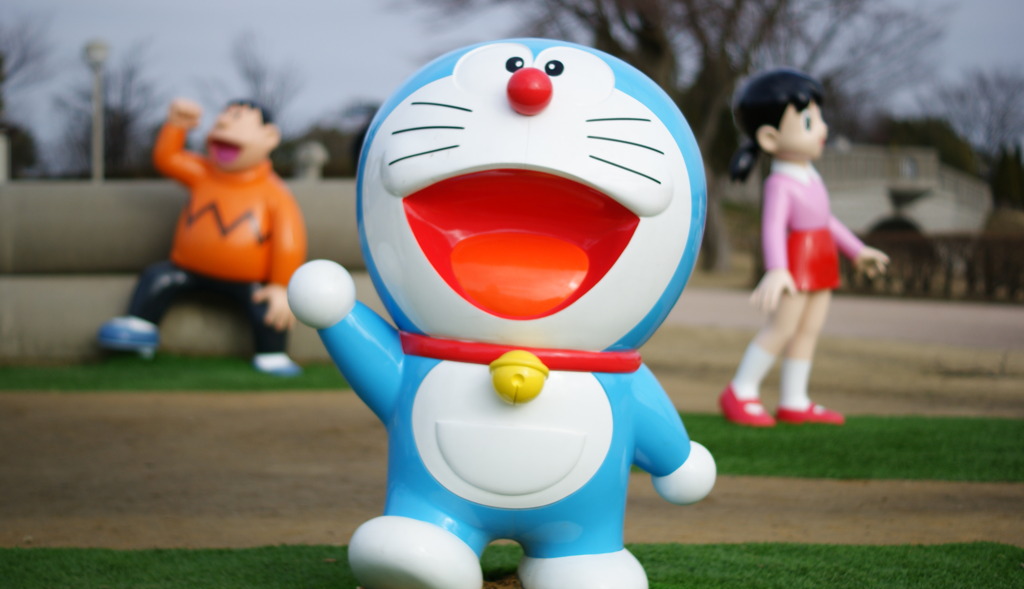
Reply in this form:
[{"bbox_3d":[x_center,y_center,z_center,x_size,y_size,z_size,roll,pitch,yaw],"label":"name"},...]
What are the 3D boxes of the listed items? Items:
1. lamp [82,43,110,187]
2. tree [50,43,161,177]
[{"bbox_3d":[-8.561,-3.245,43.892,0.420,3.890,0.420,0,3,0],"label":"lamp"},{"bbox_3d":[-10.797,-4.342,56.853,2.860,4.760,2.860,0,3,0],"label":"tree"}]

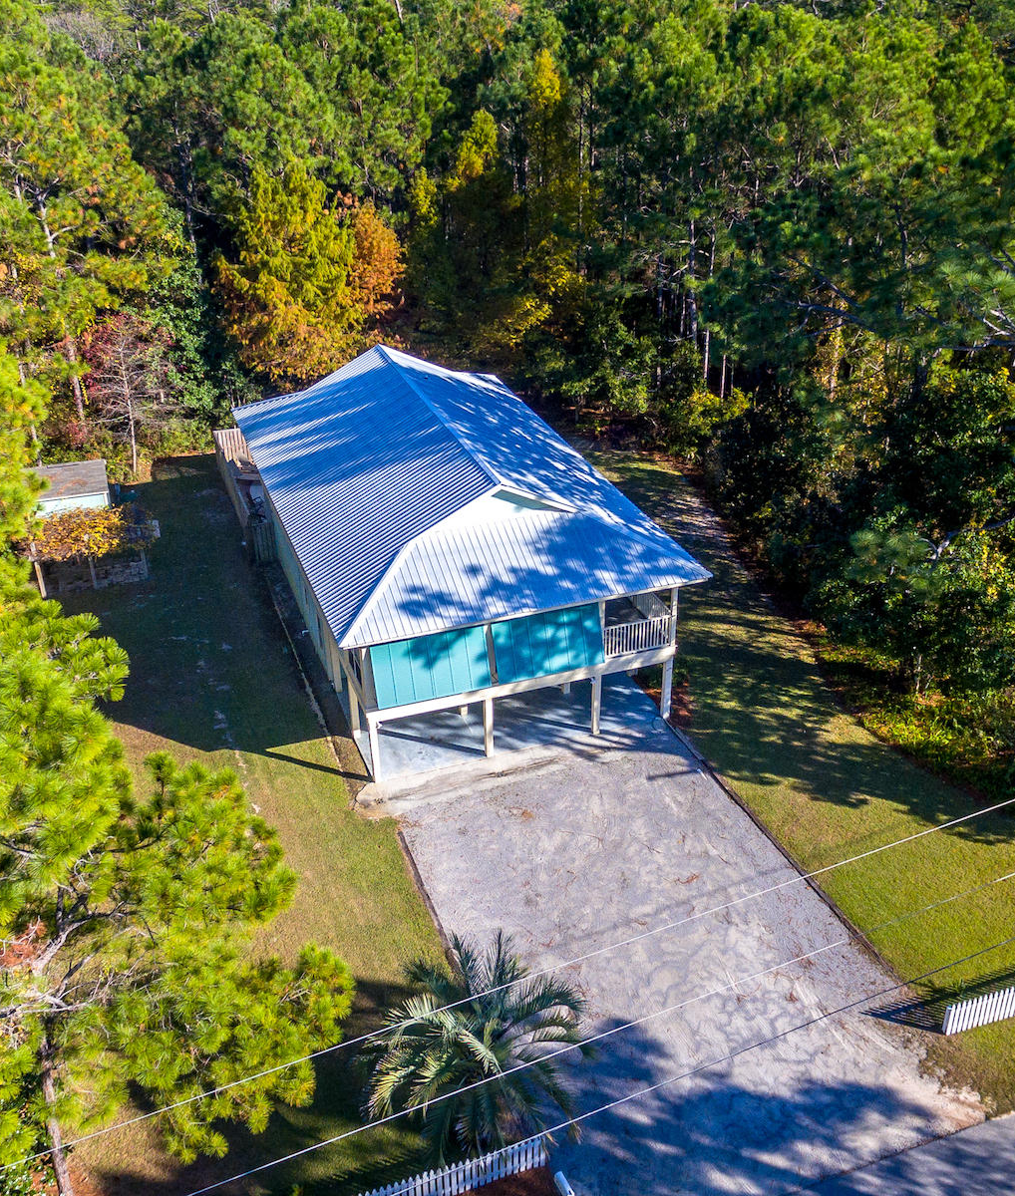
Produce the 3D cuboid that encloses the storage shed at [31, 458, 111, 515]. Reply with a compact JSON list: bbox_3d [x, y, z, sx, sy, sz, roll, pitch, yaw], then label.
[{"bbox_3d":[-19.740,-4.422,44.797,3.600,2.700,3.600,-11,31,-17],"label":"storage shed"}]

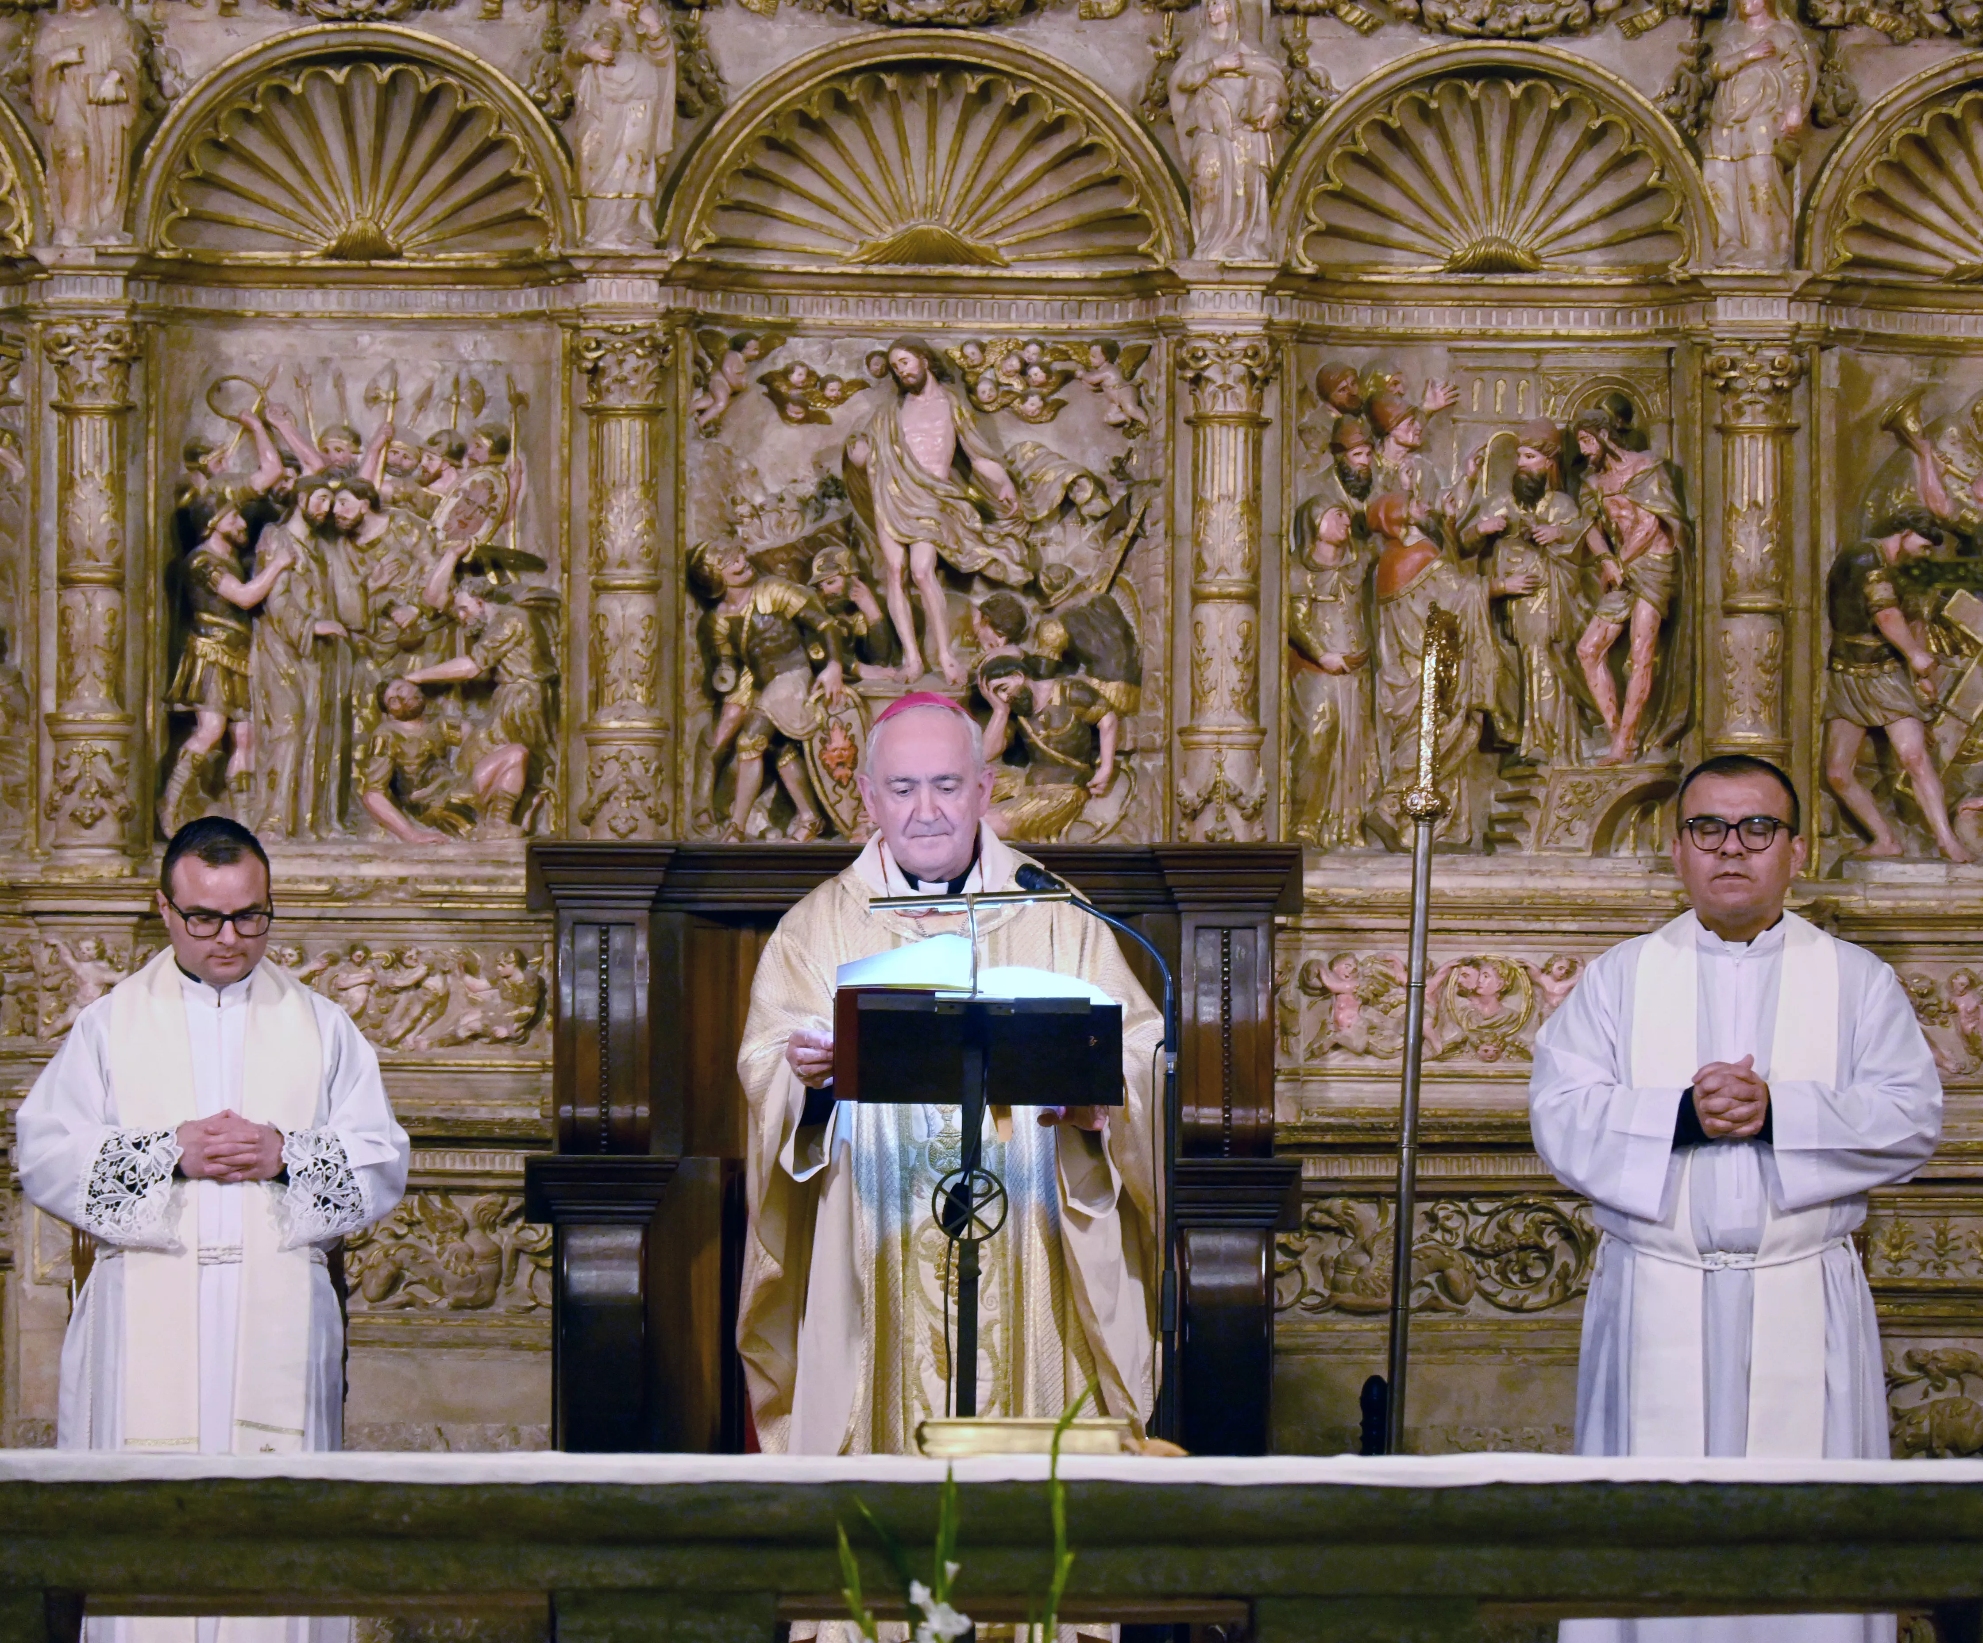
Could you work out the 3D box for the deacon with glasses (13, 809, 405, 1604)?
[{"bbox_3d":[-1.033,0.848,34.000,0.520,1.700,0.430,0,-1,-5],"label":"deacon with glasses"}]

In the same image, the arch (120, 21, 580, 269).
[{"bbox_3d":[-0.908,-0.957,36.400,0.628,0.333,0.200,1,-3,-3],"label":"arch"}]

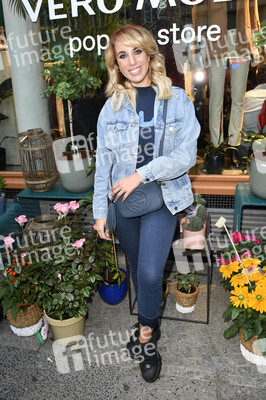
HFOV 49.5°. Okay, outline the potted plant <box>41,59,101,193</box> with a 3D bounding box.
[{"bbox_3d":[-0.482,-0.584,2.355,0.466,1.028,0.446,-1,15,0],"label":"potted plant"}]

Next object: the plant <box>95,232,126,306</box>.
[{"bbox_3d":[-0.162,0.472,2.100,0.240,0.570,0.240,2,17,11],"label":"plant"}]

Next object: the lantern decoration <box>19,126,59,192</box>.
[{"bbox_3d":[-0.795,-0.336,2.448,0.332,0.516,0.332,-1,15,0],"label":"lantern decoration"}]

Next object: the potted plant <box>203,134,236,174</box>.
[{"bbox_3d":[0.745,-0.412,2.484,0.290,0.330,0.260,2,17,11],"label":"potted plant"}]

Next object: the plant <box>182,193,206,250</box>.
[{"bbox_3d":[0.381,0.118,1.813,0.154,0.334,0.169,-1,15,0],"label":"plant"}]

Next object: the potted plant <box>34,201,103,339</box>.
[{"bbox_3d":[-0.378,0.428,1.713,0.397,0.861,0.387,-1,15,0],"label":"potted plant"}]

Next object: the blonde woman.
[{"bbox_3d":[0.076,0.073,1.425,0.506,1.677,0.367,-1,15,0],"label":"blonde woman"}]

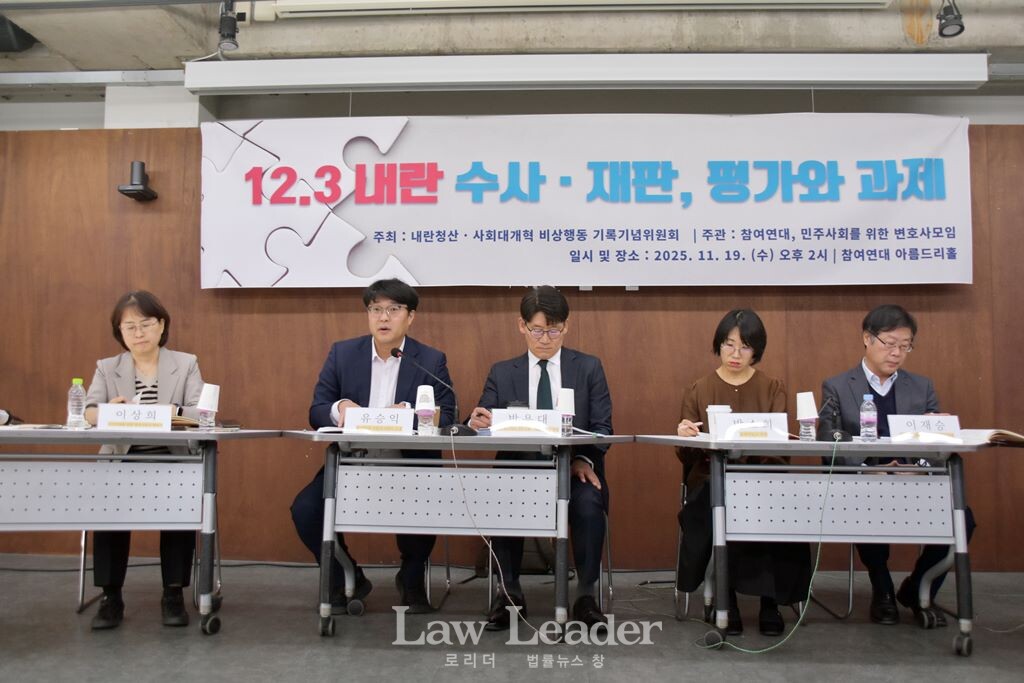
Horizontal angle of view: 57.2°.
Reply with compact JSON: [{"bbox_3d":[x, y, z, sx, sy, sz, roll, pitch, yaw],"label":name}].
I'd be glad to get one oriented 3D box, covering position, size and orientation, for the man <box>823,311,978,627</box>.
[{"bbox_3d":[1.572,0.481,3.885,0.585,1.260,0.620,0,-5,4],"label":"man"}]

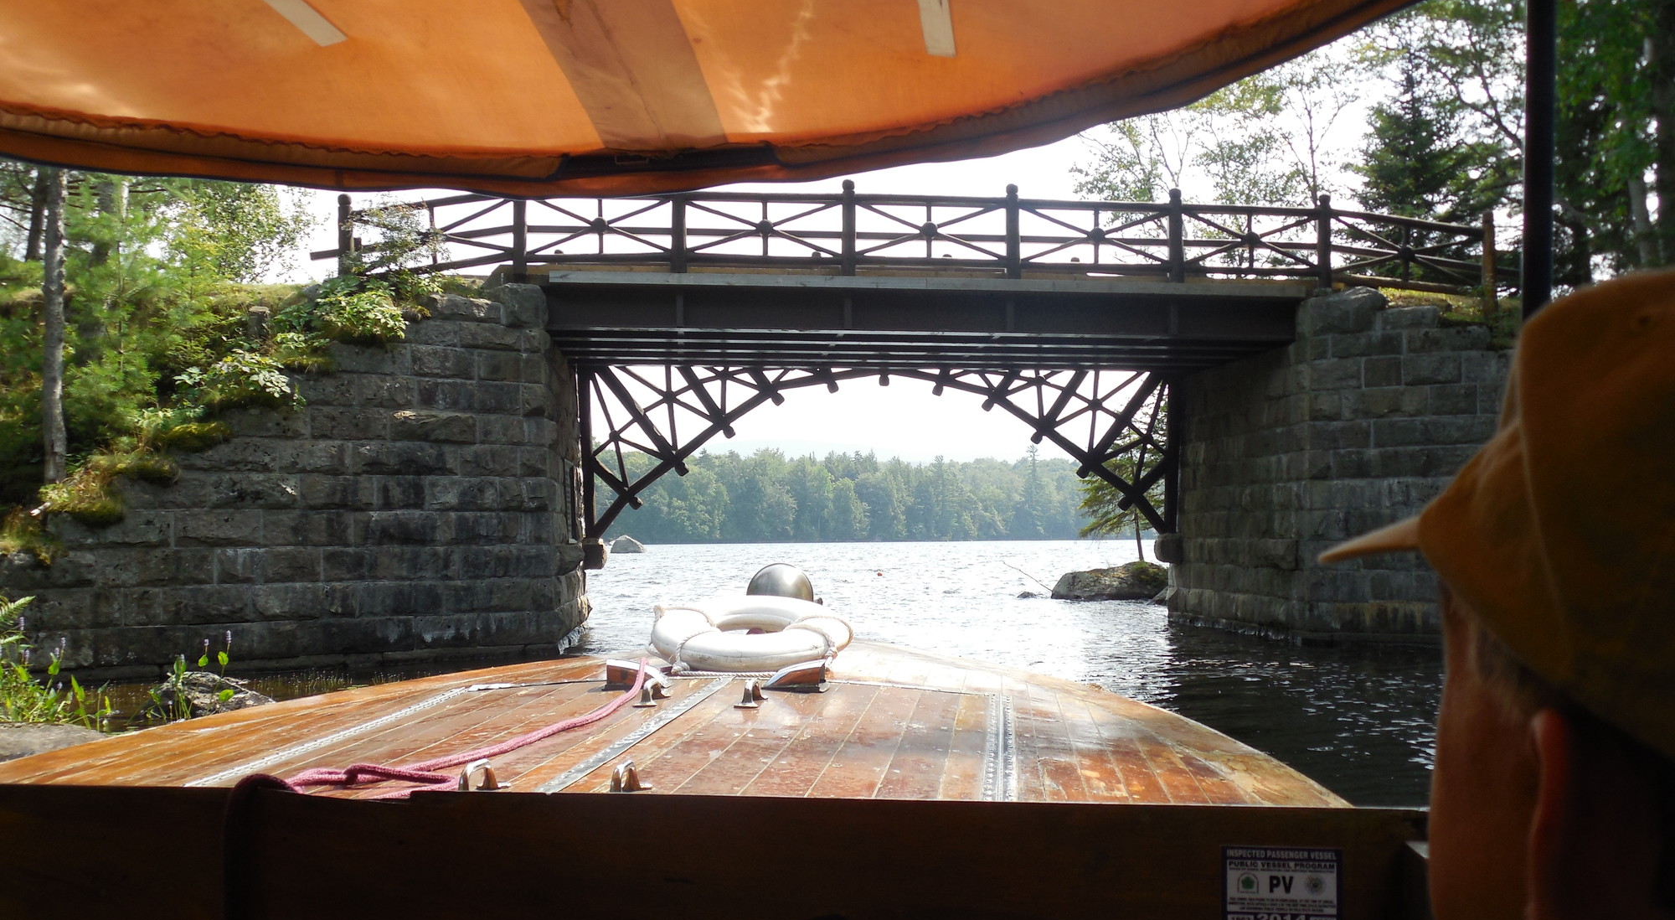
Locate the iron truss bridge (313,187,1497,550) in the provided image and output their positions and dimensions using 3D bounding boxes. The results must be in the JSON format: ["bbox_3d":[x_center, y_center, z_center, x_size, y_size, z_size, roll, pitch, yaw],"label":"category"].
[{"bbox_3d":[0.832,-1.007,19.381,13.722,4.118,4.500,0,-3,-6],"label":"iron truss bridge"}]

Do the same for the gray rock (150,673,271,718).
[{"bbox_3d":[-4.230,1.616,10.161,0.870,0.360,0.650,0,-3,0],"label":"gray rock"}]

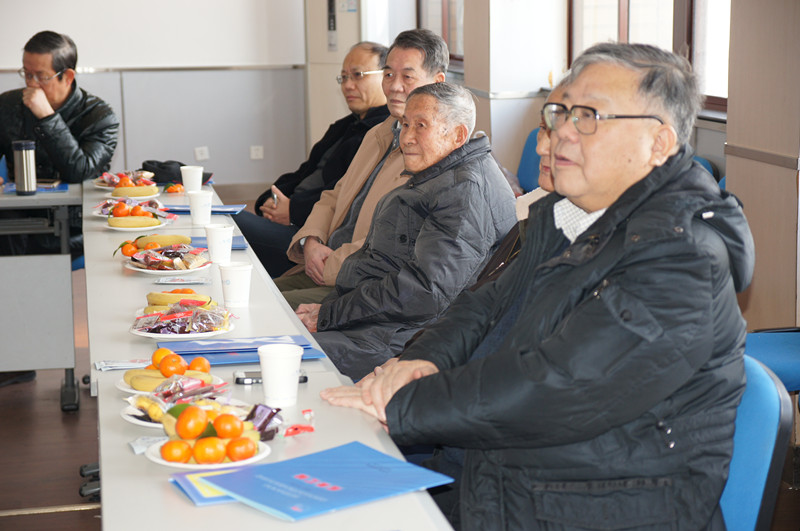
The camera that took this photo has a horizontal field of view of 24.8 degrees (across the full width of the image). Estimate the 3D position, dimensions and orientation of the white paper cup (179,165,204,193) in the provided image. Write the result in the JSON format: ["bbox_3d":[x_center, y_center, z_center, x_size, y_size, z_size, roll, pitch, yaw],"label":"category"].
[{"bbox_3d":[-0.648,-0.256,5.674,0.073,0.088,0.073,0,9,0],"label":"white paper cup"}]

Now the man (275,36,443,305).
[{"bbox_3d":[-0.137,-0.001,4.999,0.810,1.286,0.570,-5,10,-28],"label":"man"}]

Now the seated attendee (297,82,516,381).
[{"bbox_3d":[-0.097,0.148,4.410,0.800,1.170,0.570,-3,9,-22],"label":"seated attendee"}]

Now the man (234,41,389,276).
[{"bbox_3d":[-0.287,-0.090,5.778,0.800,1.229,0.560,-4,10,-27],"label":"man"}]

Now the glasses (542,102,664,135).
[{"bbox_3d":[0.315,-0.223,2.754,0.137,0.047,0.142,-5,10,-29],"label":"glasses"}]

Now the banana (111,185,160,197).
[{"bbox_3d":[-0.810,-0.227,5.576,0.150,0.034,0.042,0,9,0],"label":"banana"}]

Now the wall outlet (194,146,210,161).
[{"bbox_3d":[-1.286,-0.729,11.850,0.086,0.086,0.010,-9,10,-11],"label":"wall outlet"}]

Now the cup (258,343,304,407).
[{"bbox_3d":[-0.187,0.173,2.859,0.073,0.088,0.073,0,9,0],"label":"cup"}]

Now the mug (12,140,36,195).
[{"bbox_3d":[-1.186,-0.310,5.764,0.072,0.168,0.072,0,9,0],"label":"mug"}]

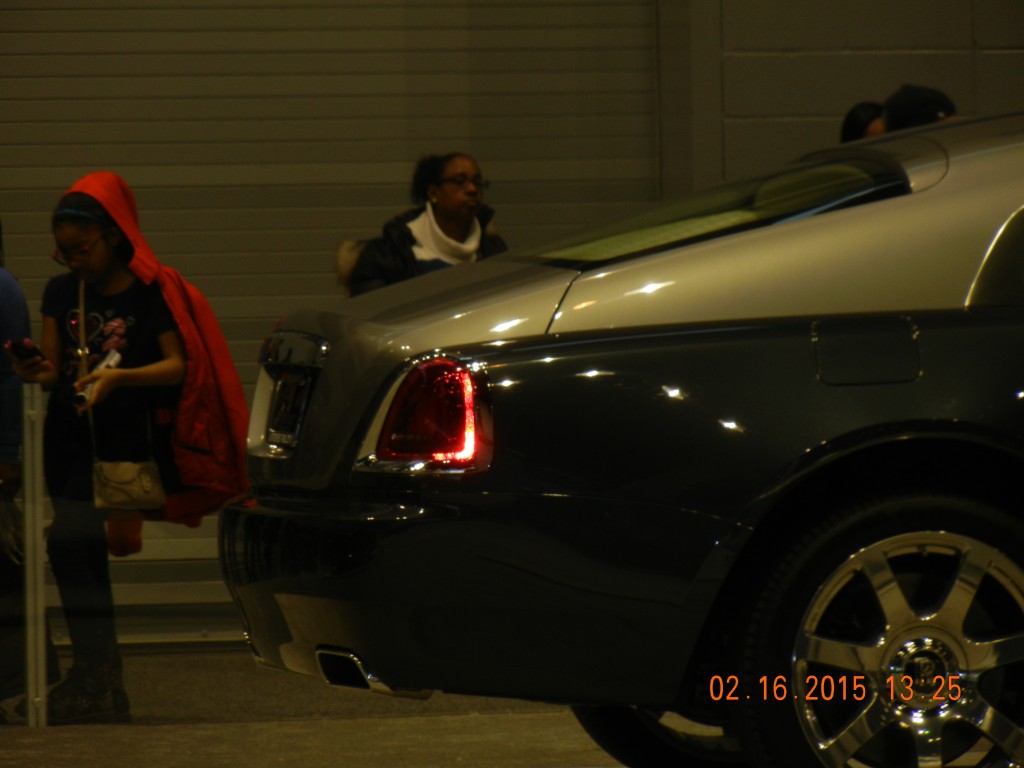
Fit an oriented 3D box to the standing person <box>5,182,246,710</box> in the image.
[{"bbox_3d":[-1.002,0.165,20.250,0.470,1.435,0.420,0,1,36],"label":"standing person"}]

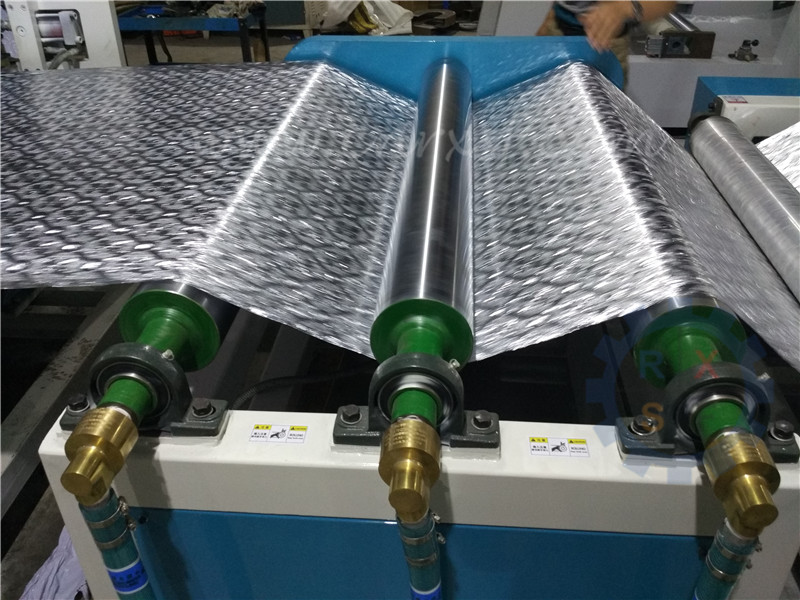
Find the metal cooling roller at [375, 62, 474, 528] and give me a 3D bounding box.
[{"bbox_3d":[0.075,-0.217,1.437,0.152,0.152,1.593,2,34,5],"label":"metal cooling roller"}]

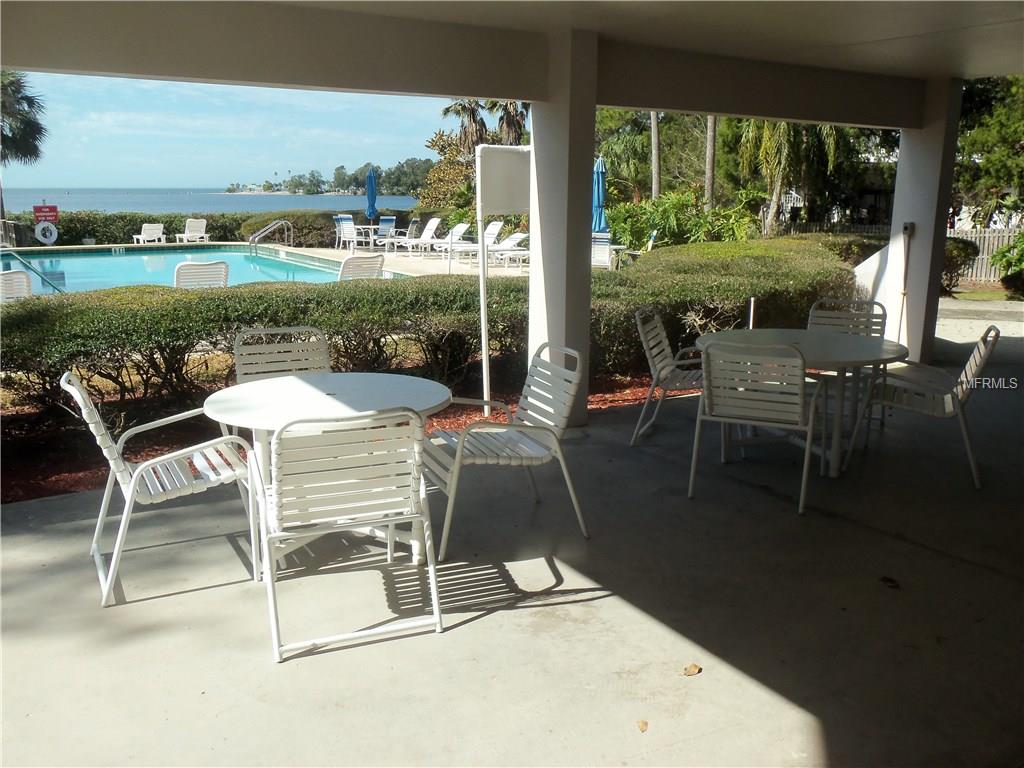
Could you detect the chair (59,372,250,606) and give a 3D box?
[{"bbox_3d":[-1.488,0.354,3.622,0.670,0.900,0.590,-6,14,-24],"label":"chair"}]

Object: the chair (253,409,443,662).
[{"bbox_3d":[-0.673,0.457,3.305,0.590,0.860,0.700,-5,14,-20],"label":"chair"}]

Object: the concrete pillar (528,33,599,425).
[{"bbox_3d":[0.325,-1.007,5.861,0.200,2.580,0.460,-8,15,-31],"label":"concrete pillar"}]

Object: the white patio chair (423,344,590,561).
[{"bbox_3d":[-0.080,0.271,4.034,0.730,0.880,0.570,-5,14,-21],"label":"white patio chair"}]

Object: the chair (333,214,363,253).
[{"bbox_3d":[-4.697,-4.434,25.153,0.680,0.990,0.600,-13,18,-44],"label":"chair"}]

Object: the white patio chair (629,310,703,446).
[{"bbox_3d":[1.165,-0.069,5.547,0.680,0.870,0.580,5,14,21],"label":"white patio chair"}]

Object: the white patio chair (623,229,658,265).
[{"bbox_3d":[2.527,-2.463,16.638,0.700,0.930,0.600,1,13,6],"label":"white patio chair"}]

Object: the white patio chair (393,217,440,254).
[{"bbox_3d":[-2.590,-3.911,22.698,1.700,0.900,0.660,-7,15,-29],"label":"white patio chair"}]

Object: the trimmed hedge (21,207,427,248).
[{"bbox_3d":[-9.831,-5.155,28.137,13.600,1.050,2.000,0,13,0],"label":"trimmed hedge"}]

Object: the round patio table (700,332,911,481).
[{"bbox_3d":[1.716,0.098,5.243,1.210,0.700,1.210,0,13,0],"label":"round patio table"}]

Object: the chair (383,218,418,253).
[{"bbox_3d":[-2.878,-3.883,22.706,0.720,0.930,0.600,3,13,13],"label":"chair"}]

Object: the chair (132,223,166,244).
[{"bbox_3d":[-11.595,-4.848,27.439,0.850,0.700,1.150,-5,14,-22],"label":"chair"}]

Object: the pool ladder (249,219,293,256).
[{"bbox_3d":[-7.050,-4.266,25.110,1.050,1.020,0.600,-7,15,-29],"label":"pool ladder"}]

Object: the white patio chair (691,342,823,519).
[{"bbox_3d":[1.372,0.148,4.662,0.590,0.860,0.700,6,14,26],"label":"white patio chair"}]

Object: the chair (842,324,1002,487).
[{"bbox_3d":[2.383,0.068,5.010,0.700,0.860,0.590,7,14,27],"label":"chair"}]

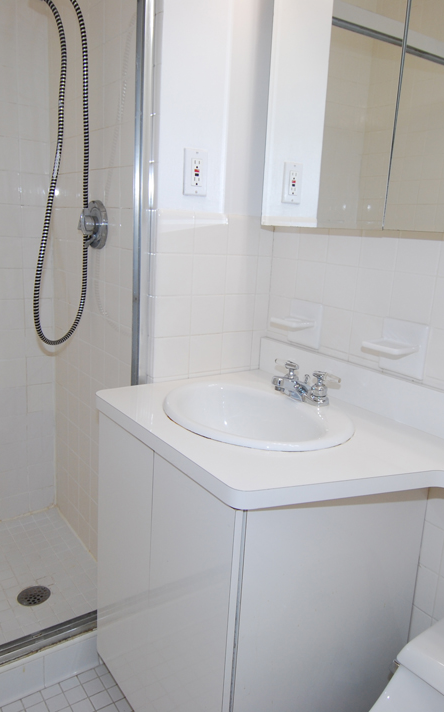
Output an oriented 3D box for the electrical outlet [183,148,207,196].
[{"bbox_3d":[-0.068,-0.470,1.370,0.070,0.114,0.010,-5,15,-34],"label":"electrical outlet"}]

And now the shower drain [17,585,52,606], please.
[{"bbox_3d":[-0.583,0.747,1.654,0.102,0.008,0.102,3,13,-1],"label":"shower drain"}]

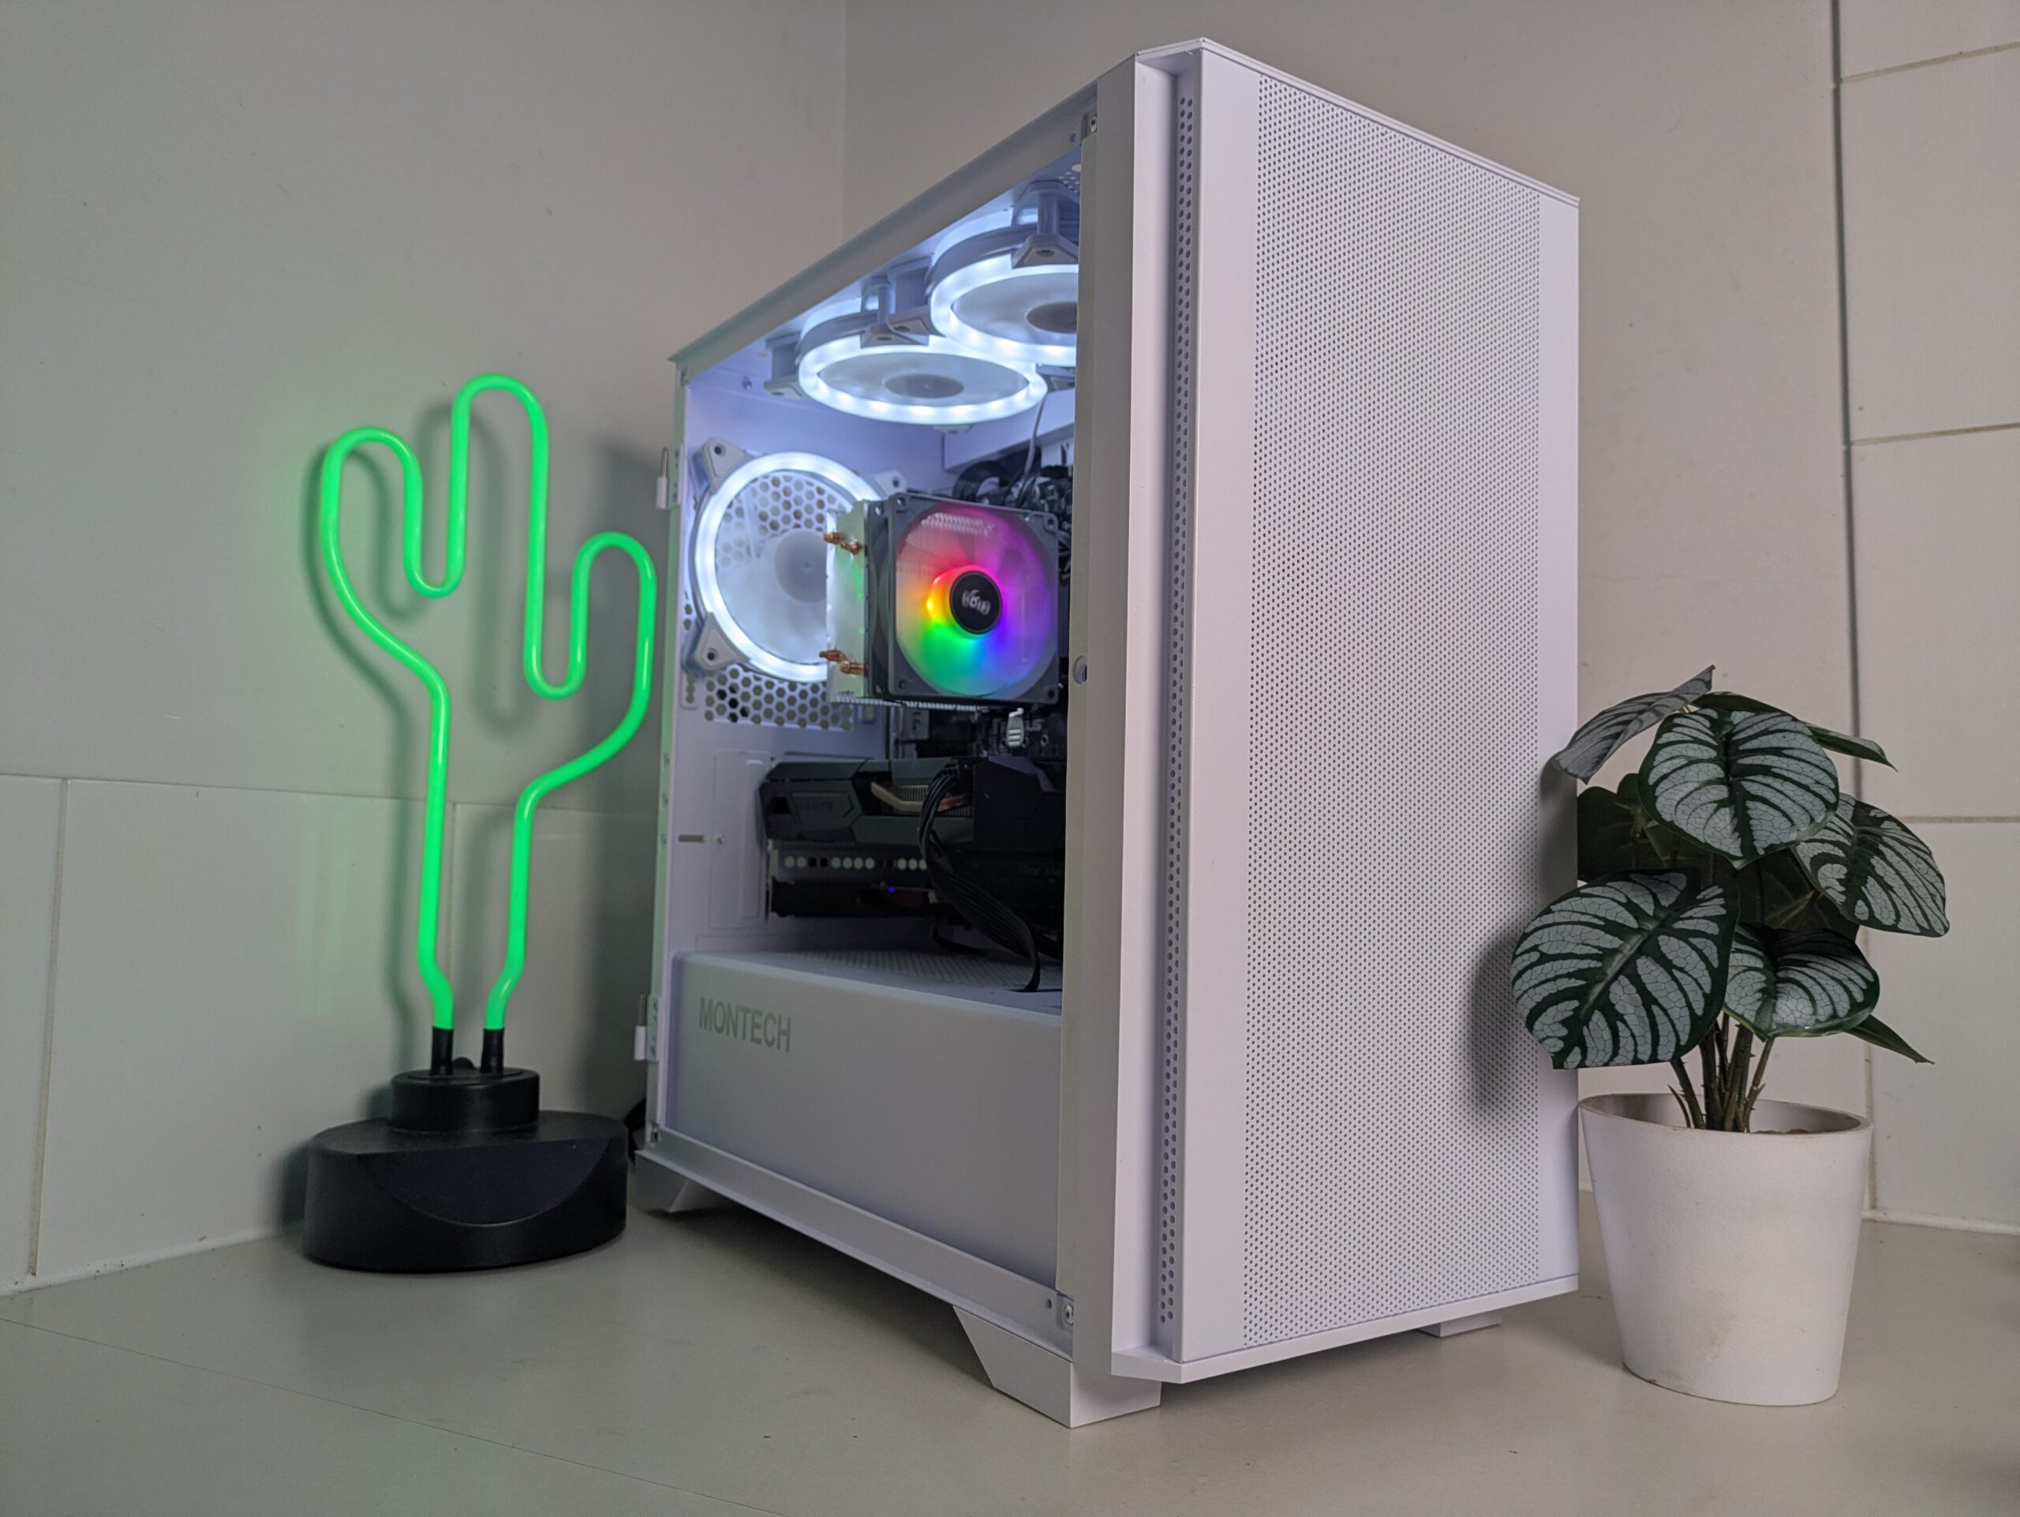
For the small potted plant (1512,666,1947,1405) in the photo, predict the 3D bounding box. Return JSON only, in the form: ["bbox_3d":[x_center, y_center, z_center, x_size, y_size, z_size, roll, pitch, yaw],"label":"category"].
[{"bbox_3d":[0.253,0.092,0.518,0.152,0.243,0.150,0,-4,25],"label":"small potted plant"}]

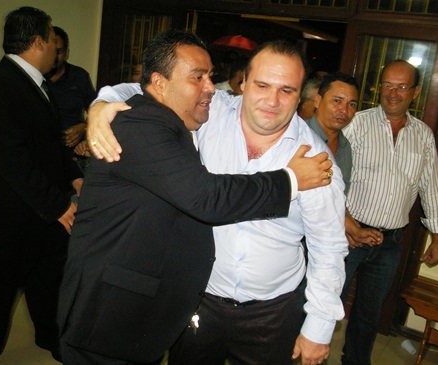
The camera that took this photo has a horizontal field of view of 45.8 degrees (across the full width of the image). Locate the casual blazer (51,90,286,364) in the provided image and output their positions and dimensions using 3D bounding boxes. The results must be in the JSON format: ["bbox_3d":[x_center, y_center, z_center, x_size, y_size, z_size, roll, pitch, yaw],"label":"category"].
[{"bbox_3d":[-0.135,0.125,1.500,0.580,0.750,0.540,9,13,5],"label":"casual blazer"}]

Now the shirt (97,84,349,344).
[{"bbox_3d":[-0.010,0.085,1.520,0.760,0.660,0.420,9,13,6],"label":"shirt"}]

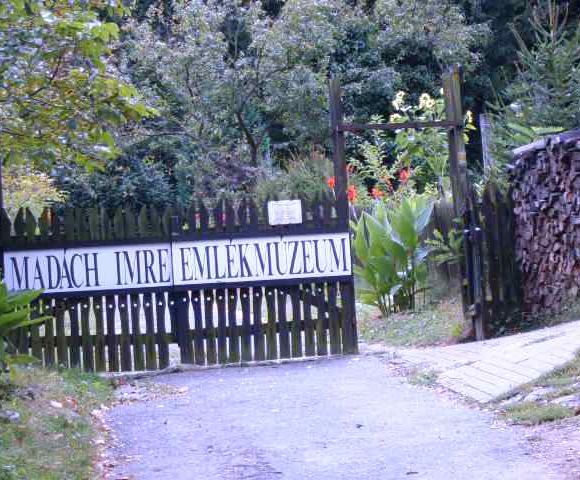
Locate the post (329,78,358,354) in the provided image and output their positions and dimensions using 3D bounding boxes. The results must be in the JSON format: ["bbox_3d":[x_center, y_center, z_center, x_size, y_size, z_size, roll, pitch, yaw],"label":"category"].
[{"bbox_3d":[0.503,-0.219,19.650,0.115,2.550,0.110,-3,1,-6],"label":"post"}]

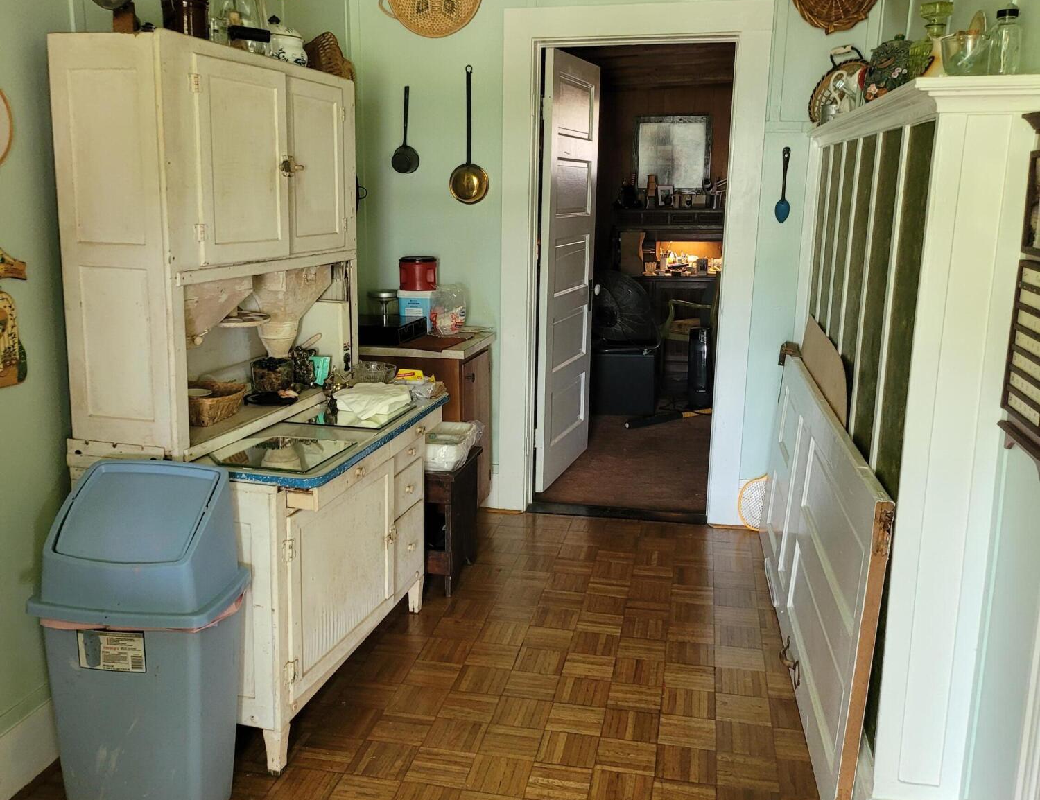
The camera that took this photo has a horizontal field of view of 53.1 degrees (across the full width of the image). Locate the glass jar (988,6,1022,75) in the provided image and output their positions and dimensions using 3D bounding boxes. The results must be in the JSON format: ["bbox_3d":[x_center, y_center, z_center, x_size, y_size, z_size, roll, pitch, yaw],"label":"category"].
[{"bbox_3d":[0.949,-0.702,2.036,0.064,0.134,0.064,3,14,10],"label":"glass jar"}]

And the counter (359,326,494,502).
[{"bbox_3d":[-0.485,0.135,4.387,0.644,0.816,0.625,4,12,10],"label":"counter"}]

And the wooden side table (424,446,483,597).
[{"bbox_3d":[-0.409,0.425,3.909,0.440,0.453,0.485,4,12,10],"label":"wooden side table"}]

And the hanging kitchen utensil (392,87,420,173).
[{"bbox_3d":[-0.483,-1.140,4.405,0.123,0.363,0.075,4,12,10],"label":"hanging kitchen utensil"}]

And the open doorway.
[{"bbox_3d":[0.462,-0.464,4.499,0.815,2.023,0.129,3,14,10],"label":"open doorway"}]

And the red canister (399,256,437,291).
[{"bbox_3d":[-0.433,-0.536,4.447,0.157,0.134,0.157,1,14,0],"label":"red canister"}]

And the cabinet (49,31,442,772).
[{"bbox_3d":[-0.676,-0.051,3.080,0.661,1.853,1.078,4,14,14],"label":"cabinet"}]

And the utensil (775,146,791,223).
[{"bbox_3d":[1.062,-0.866,4.183,0.068,0.306,0.030,4,12,10],"label":"utensil"}]

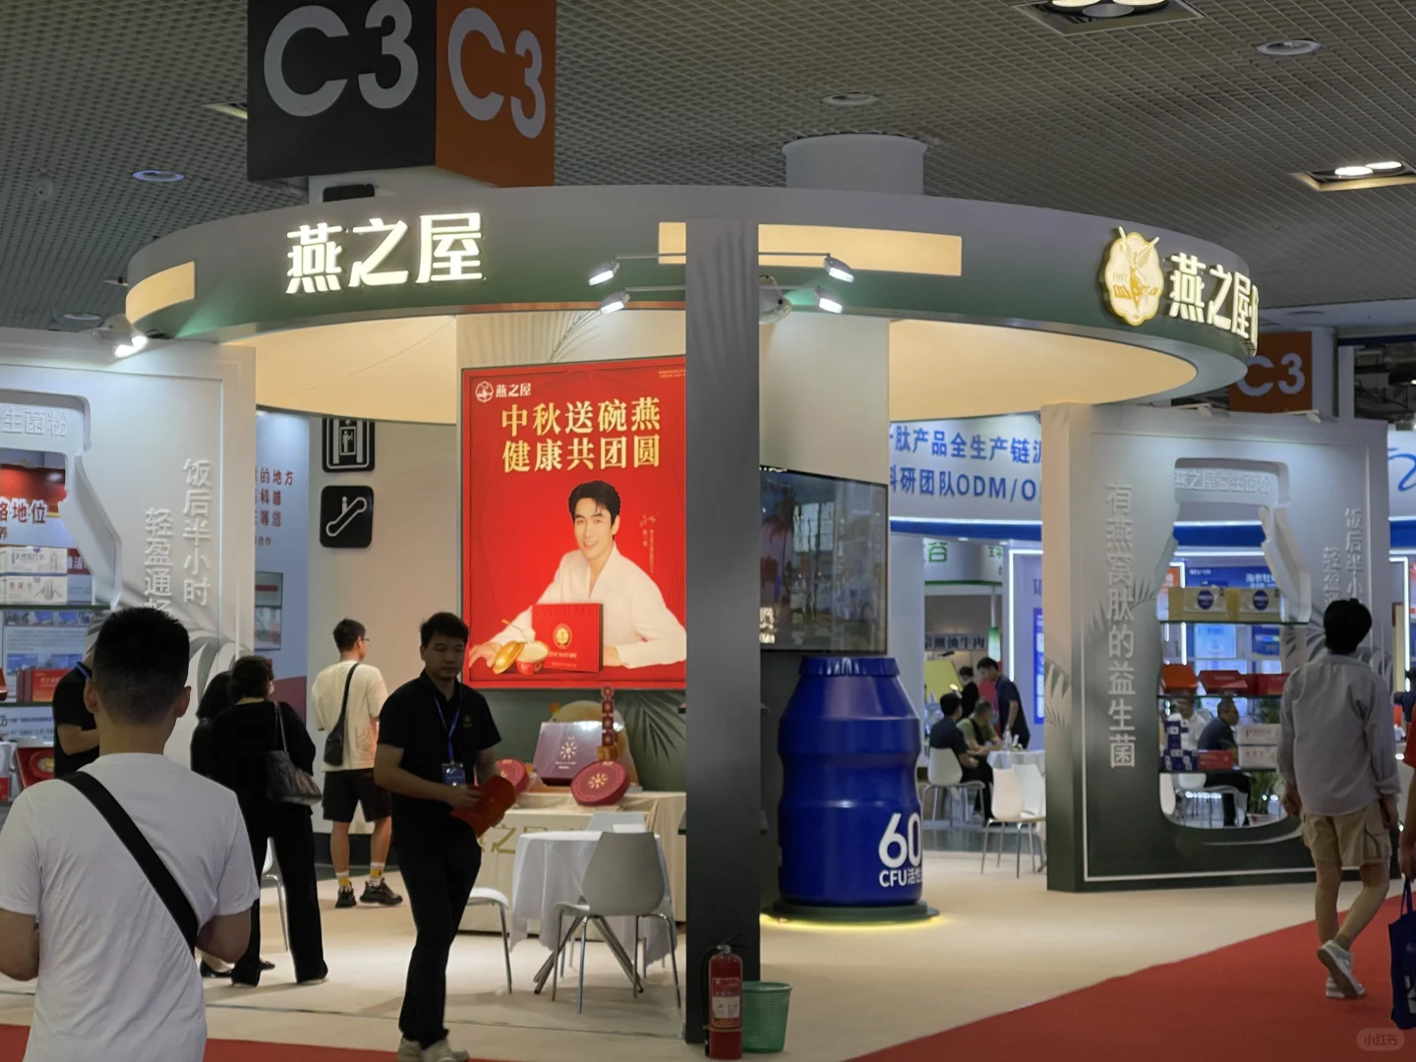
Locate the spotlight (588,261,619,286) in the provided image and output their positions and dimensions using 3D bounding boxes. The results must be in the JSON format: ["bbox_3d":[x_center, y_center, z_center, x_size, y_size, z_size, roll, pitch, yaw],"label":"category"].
[{"bbox_3d":[-0.448,-1.109,11.285,0.140,0.085,0.180,-26,0,0],"label":"spotlight"}]

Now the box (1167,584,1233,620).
[{"bbox_3d":[3.382,0.506,18.041,0.372,0.231,0.150,1,-3,-26],"label":"box"}]

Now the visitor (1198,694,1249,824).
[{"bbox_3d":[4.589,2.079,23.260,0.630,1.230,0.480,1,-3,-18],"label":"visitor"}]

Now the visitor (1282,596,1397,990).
[{"bbox_3d":[2.916,1.240,12.142,0.530,1.790,0.450,-1,-3,24],"label":"visitor"}]

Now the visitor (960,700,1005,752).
[{"bbox_3d":[2.702,2.229,25.662,0.660,1.170,0.500,-2,-4,35],"label":"visitor"}]

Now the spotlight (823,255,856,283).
[{"bbox_3d":[0.568,-1.127,11.285,0.140,0.085,0.180,26,0,0],"label":"spotlight"}]

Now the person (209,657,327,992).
[{"bbox_3d":[-2.117,1.376,12.643,0.530,1.570,0.360,-1,-3,10],"label":"person"}]

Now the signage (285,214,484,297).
[{"bbox_3d":[-1.582,-1.353,12.777,1.164,0.350,0.100,-2,-3,28],"label":"signage"}]

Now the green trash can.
[{"bbox_3d":[0.196,1.915,10.334,0.265,0.260,0.265,0,-3,0],"label":"green trash can"}]

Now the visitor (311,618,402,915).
[{"bbox_3d":[-2.227,1.471,16.643,0.510,1.780,0.380,-1,-3,22],"label":"visitor"}]

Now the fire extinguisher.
[{"bbox_3d":[0.066,1.801,10.148,0.165,0.470,0.135,0,-3,3],"label":"fire extinguisher"}]

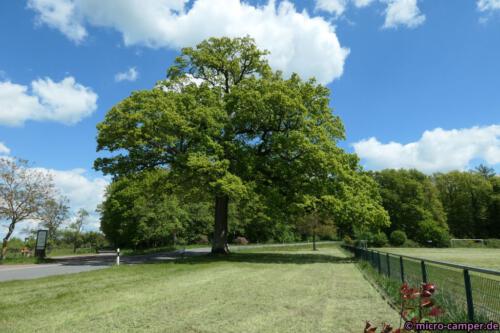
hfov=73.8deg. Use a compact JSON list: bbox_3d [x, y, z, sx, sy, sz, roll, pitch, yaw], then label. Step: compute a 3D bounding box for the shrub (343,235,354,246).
[{"bbox_3d":[25.396,19.079,85.907,2.967,3.020,2.670,-4,-13,16],"label":"shrub"}]

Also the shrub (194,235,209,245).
[{"bbox_3d":[-10.236,15.459,70.321,2.924,2.164,2.631,2,-13,-8],"label":"shrub"}]

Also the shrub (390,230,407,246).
[{"bbox_3d":[41.372,20.198,92.829,4.072,4.628,4.072,-5,-14,23],"label":"shrub"}]

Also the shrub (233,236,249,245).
[{"bbox_3d":[-2.115,16.530,74.181,3.561,1.847,3.026,0,-13,-2],"label":"shrub"}]

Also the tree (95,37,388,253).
[{"bbox_3d":[-0.900,-2.842,36.480,29.500,23.948,27.000,0,-12,0],"label":"tree"}]

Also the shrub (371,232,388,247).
[{"bbox_3d":[36.056,20.464,92.770,4.671,4.078,4.204,-5,-13,20],"label":"shrub"}]

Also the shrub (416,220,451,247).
[{"bbox_3d":[52.365,19.262,95.085,8.499,7.553,7.224,-7,-14,28],"label":"shrub"}]

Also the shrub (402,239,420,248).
[{"bbox_3d":[44.873,21.325,92.579,4.500,2.572,3.600,-6,-14,25],"label":"shrub"}]

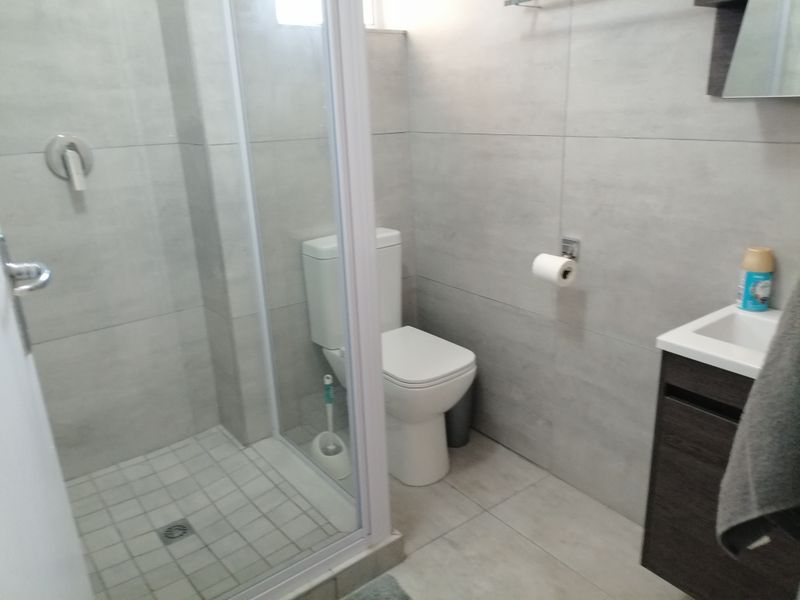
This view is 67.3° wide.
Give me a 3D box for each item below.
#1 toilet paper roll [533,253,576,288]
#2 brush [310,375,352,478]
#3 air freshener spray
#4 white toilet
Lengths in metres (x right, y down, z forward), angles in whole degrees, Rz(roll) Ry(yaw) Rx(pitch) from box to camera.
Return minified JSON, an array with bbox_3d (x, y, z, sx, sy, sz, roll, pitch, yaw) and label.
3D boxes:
[{"bbox_3d":[0.491,-0.094,1.912,0.086,0.086,0.104,-15,23,-35],"label":"toilet paper roll"},{"bbox_3d":[-0.242,0.462,2.225,0.125,0.380,0.140,-15,23,-35],"label":"brush"},{"bbox_3d":[0.864,-0.049,1.452,0.067,0.143,0.067,2,19,11],"label":"air freshener spray"},{"bbox_3d":[-0.019,0.212,2.238,0.370,0.830,0.610,-15,23,-35],"label":"white toilet"}]

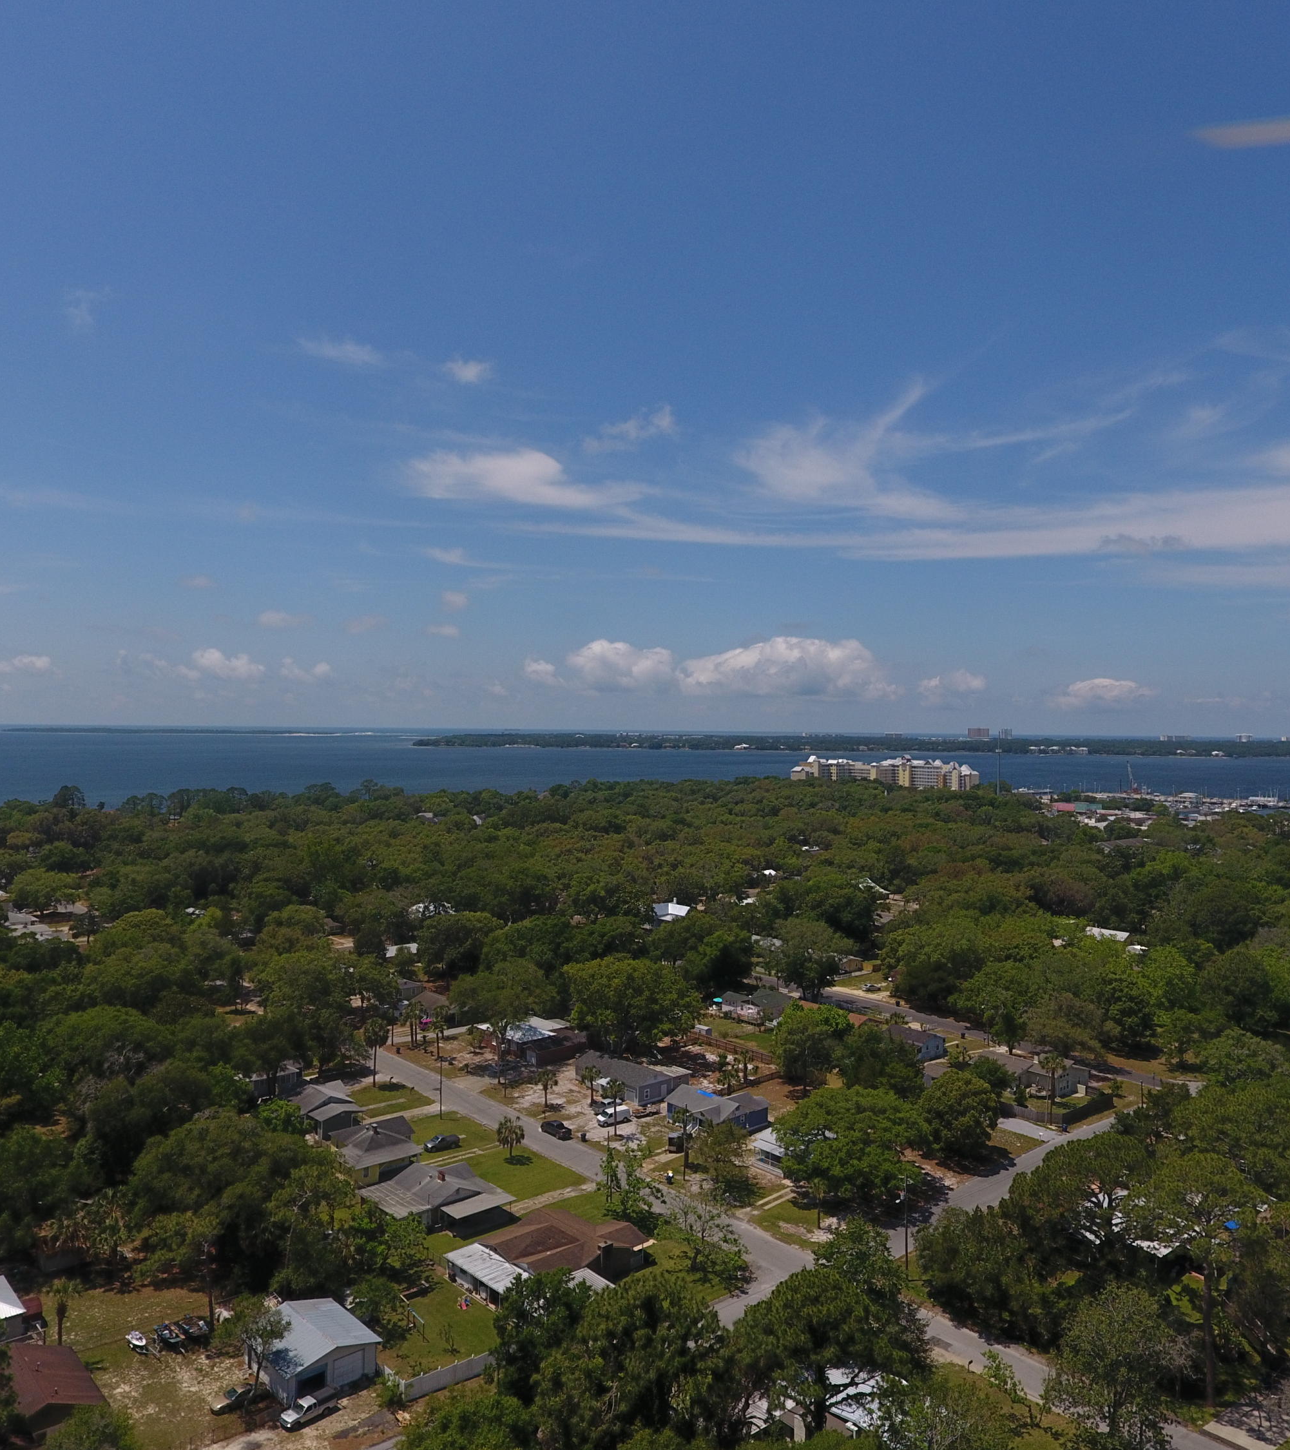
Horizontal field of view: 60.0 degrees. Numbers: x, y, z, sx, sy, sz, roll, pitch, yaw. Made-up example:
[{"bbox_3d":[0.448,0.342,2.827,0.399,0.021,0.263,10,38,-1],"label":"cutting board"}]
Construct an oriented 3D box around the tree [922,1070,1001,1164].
[{"bbox_3d":[45.534,56.297,161.111,11.160,12.710,11.160,0,0,0],"label":"tree"}]

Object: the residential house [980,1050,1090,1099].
[{"bbox_3d":[72.220,64.560,209.730,12.500,4.800,17.400,1,0,-44],"label":"residential house"}]

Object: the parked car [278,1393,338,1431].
[{"bbox_3d":[-31.980,64.960,106.570,1.830,1.680,5.250,1,0,41],"label":"parked car"}]

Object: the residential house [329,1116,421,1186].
[{"bbox_3d":[-38.160,59.343,157.980,12.503,5.167,14.673,1,0,-41],"label":"residential house"}]

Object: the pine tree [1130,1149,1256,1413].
[{"bbox_3d":[50.146,51.437,102.544,10.747,22.320,10.747,0,0,0],"label":"pine tree"}]

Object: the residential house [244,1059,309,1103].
[{"bbox_3d":[-67.920,63.200,202.770,11.000,4.700,8.700,1,0,-44],"label":"residential house"}]

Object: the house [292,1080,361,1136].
[{"bbox_3d":[-49.559,59.477,173.821,9.610,4.753,12.193,1,0,-41],"label":"house"}]

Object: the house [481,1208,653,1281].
[{"bbox_3d":[-8.975,59.857,128.323,15.913,4.547,13.020,1,0,-41],"label":"house"}]

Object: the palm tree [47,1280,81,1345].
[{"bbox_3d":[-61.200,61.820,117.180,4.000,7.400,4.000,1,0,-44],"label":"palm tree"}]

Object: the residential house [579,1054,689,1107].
[{"bbox_3d":[-2.273,59.864,193.382,12.917,4.857,19.013,1,0,-41],"label":"residential house"}]

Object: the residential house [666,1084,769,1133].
[{"bbox_3d":[11.740,63.830,186.210,13.000,5.000,13.600,1,0,-44],"label":"residential house"}]

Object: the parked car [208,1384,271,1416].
[{"bbox_3d":[-36.598,61.116,101.176,4.900,1.420,1.800,1,0,-38],"label":"parked car"}]

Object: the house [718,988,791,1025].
[{"bbox_3d":[25.790,64.050,258.310,13.000,5.000,13.000,1,0,-44],"label":"house"}]

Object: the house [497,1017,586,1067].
[{"bbox_3d":[-20.500,63.900,225.280,14.500,4.300,16.200,1,0,-44],"label":"house"}]

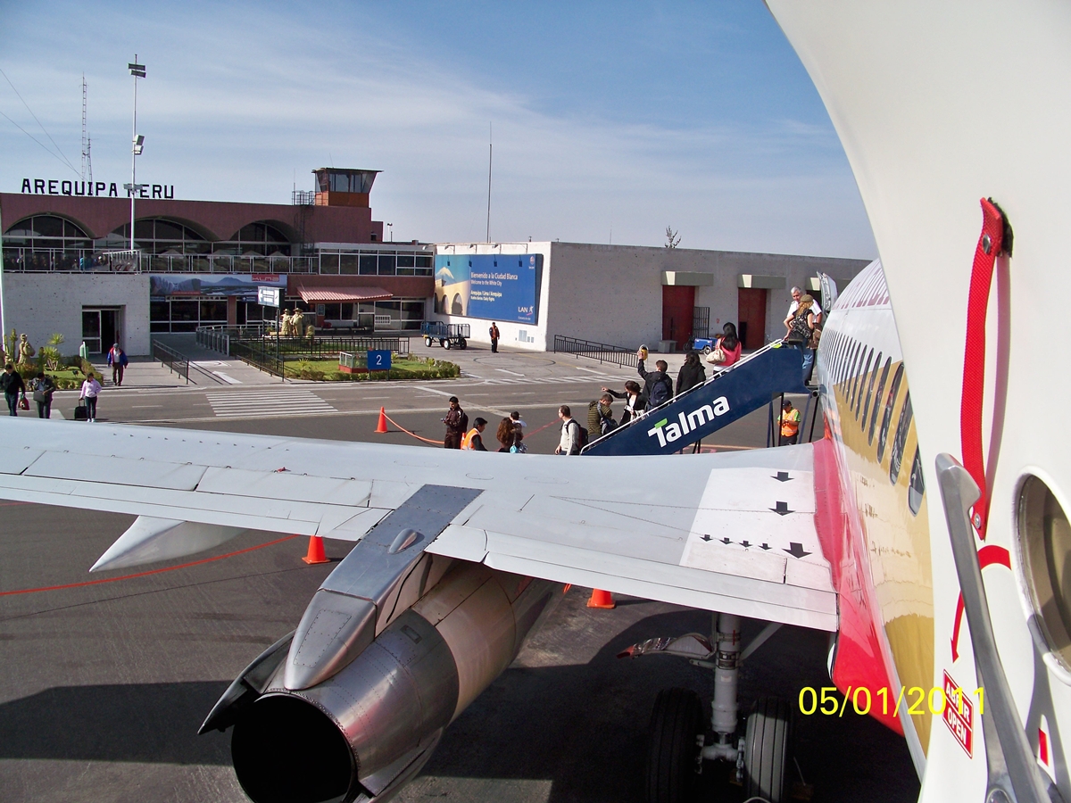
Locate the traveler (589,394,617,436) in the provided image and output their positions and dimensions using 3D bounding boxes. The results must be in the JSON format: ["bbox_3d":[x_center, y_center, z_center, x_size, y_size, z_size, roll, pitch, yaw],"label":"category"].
[{"bbox_3d":[1.200,0.680,18.300,0.550,1.620,0.520,0,6,-18],"label":"traveler"}]

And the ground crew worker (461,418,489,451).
[{"bbox_3d":[-1.208,1.125,20.597,0.550,1.600,0.520,-1,7,-17],"label":"ground crew worker"}]

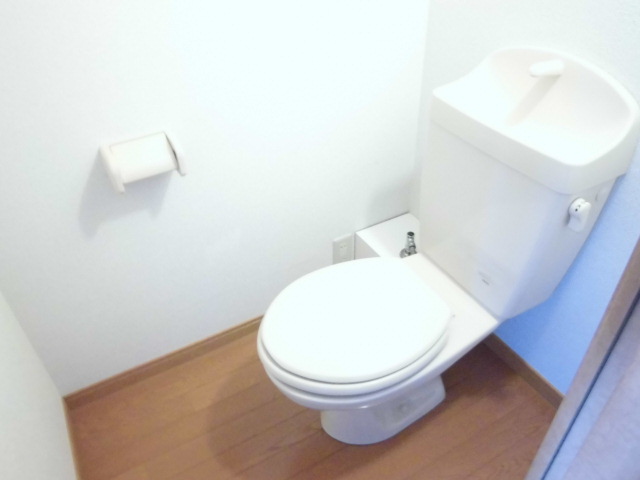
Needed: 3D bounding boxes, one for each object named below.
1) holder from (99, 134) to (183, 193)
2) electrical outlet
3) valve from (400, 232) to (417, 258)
[{"bbox_3d":[-0.382,-0.170,1.052,0.147,0.077,0.100,-20,41,-21],"label":"holder"},{"bbox_3d":[0.079,0.041,1.595,0.073,0.118,0.012,-20,41,-21],"label":"electrical outlet"},{"bbox_3d":[0.273,0.013,1.448,0.048,0.090,0.048,-20,41,-21],"label":"valve"}]

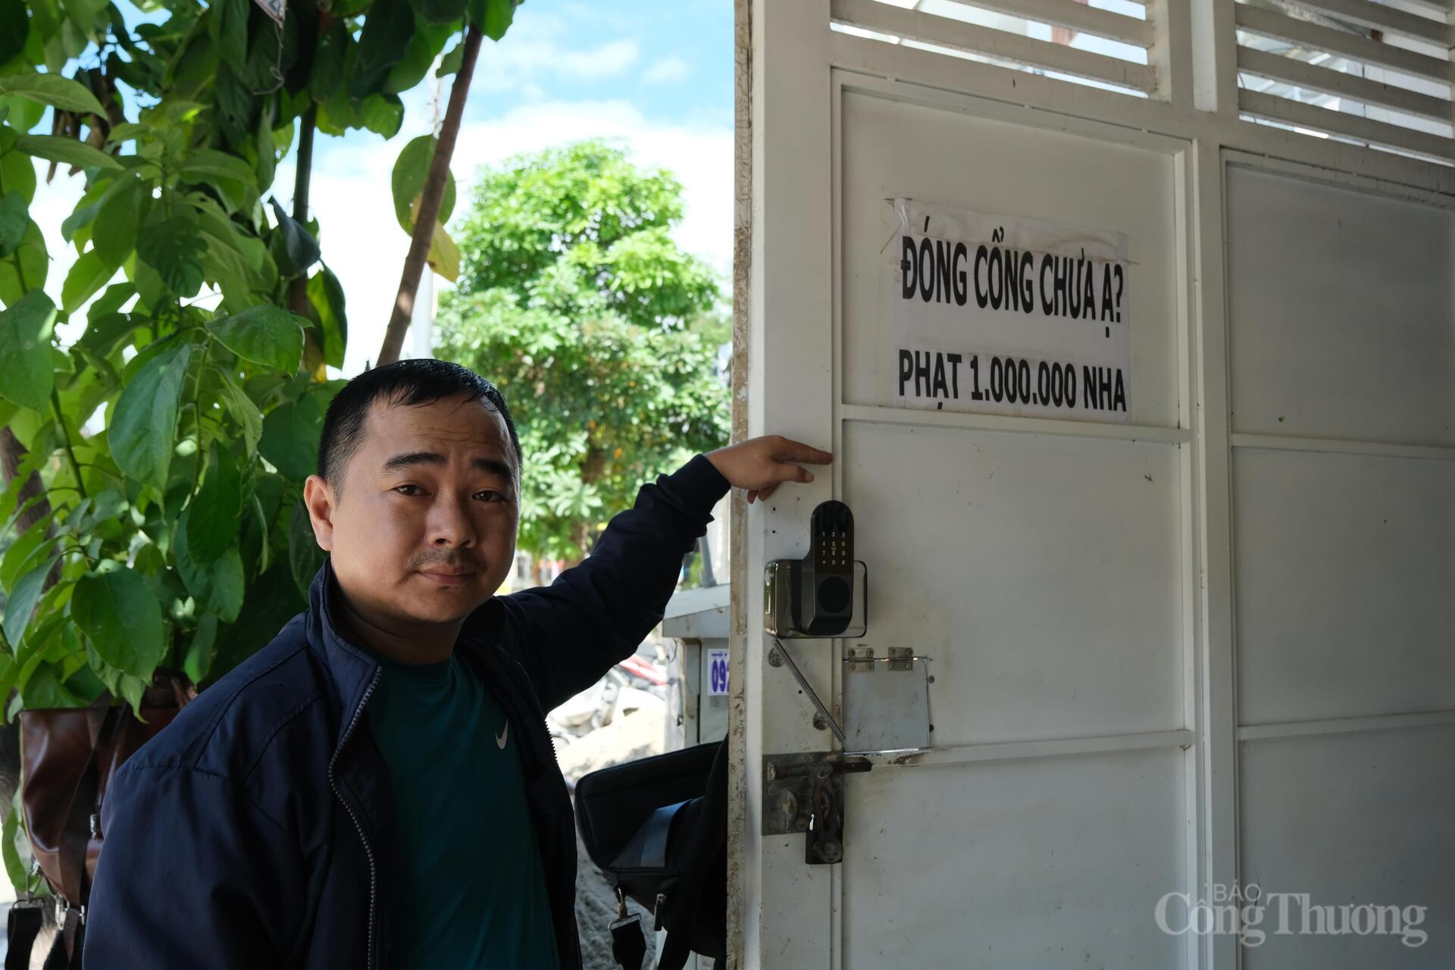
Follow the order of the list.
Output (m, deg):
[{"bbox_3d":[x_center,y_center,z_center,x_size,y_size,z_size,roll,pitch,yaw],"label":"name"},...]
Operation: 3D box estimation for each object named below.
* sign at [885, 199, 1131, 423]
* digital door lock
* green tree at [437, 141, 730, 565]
[{"bbox_3d":[0.423,-0.246,1.707,0.422,0.296,0.004,2,-4,-24],"label":"sign"},{"bbox_3d":[0.121,0.108,1.495,0.128,0.173,0.080,2,-4,-24],"label":"digital door lock"},{"bbox_3d":[-1.230,-0.415,10.328,2.800,5.211,2.800,0,-4,0],"label":"green tree"}]

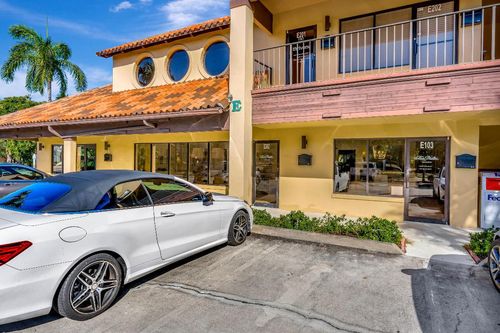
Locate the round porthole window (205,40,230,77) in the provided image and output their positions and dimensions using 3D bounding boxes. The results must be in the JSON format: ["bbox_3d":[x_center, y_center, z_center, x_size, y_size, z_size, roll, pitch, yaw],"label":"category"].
[{"bbox_3d":[-1.174,-3.821,10.374,1.185,1.185,0.140,1,1,29],"label":"round porthole window"}]

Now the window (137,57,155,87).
[{"bbox_3d":[-4.295,-3.901,12.070,1.153,1.153,0.140,1,1,29],"label":"window"}]

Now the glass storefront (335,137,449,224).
[{"bbox_3d":[3.595,0.315,7.629,2.719,2.110,0.130,1,1,29],"label":"glass storefront"}]

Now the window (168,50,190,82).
[{"bbox_3d":[-2.750,-3.858,11.231,1.170,1.170,0.140,1,1,29],"label":"window"}]

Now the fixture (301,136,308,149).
[{"bbox_3d":[1.605,-0.715,8.585,0.130,0.380,0.165,1,1,29],"label":"fixture"}]

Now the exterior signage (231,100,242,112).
[{"bbox_3d":[-0.362,-1.605,7.779,0.290,0.309,0.040,1,1,29],"label":"exterior signage"}]

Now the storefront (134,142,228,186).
[{"bbox_3d":[-2.729,-0.110,11.063,4.760,1.550,0.130,1,1,29],"label":"storefront"}]

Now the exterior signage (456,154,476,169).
[{"bbox_3d":[5.040,-0.115,6.786,0.379,0.329,0.060,1,1,29],"label":"exterior signage"}]

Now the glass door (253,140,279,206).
[{"bbox_3d":[0.519,0.242,9.301,0.949,2.090,0.130,1,1,29],"label":"glass door"}]

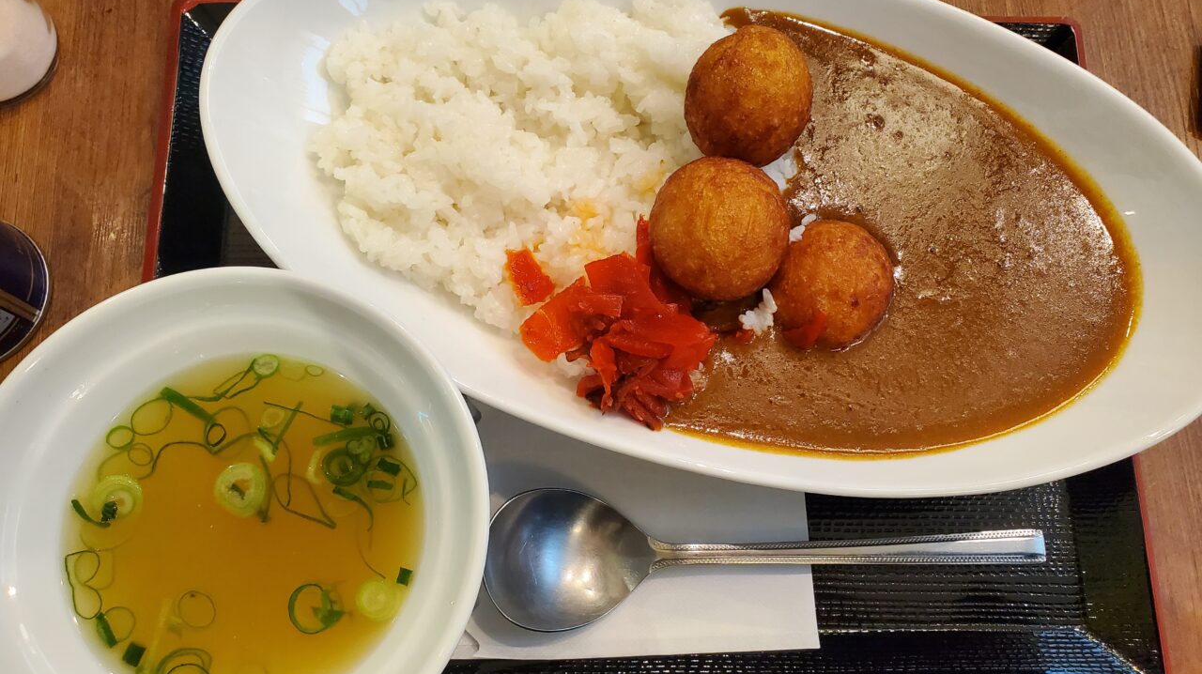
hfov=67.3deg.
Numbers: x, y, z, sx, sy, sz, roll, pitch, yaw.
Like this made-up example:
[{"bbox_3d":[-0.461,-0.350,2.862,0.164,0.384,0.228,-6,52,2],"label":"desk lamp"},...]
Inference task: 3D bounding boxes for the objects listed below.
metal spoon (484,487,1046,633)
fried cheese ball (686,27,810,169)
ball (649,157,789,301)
[{"bbox_3d":[0.055,0.070,0.288,0.184,0.021,0.044,-1,77,-3],"label":"metal spoon"},{"bbox_3d":[0.048,-0.078,0.293,0.042,0.042,0.043,1,77,-3],"label":"fried cheese ball"},{"bbox_3d":[0.036,-0.033,0.277,0.043,0.042,0.043,1,77,-3],"label":"ball"}]

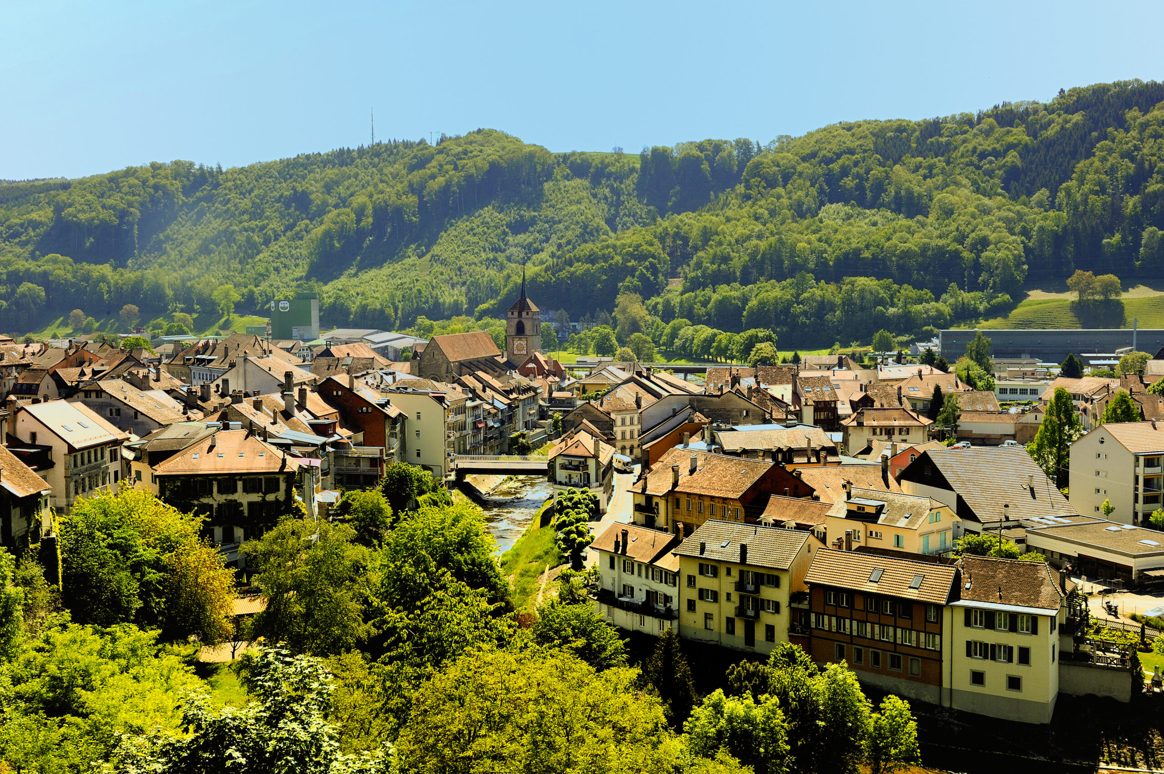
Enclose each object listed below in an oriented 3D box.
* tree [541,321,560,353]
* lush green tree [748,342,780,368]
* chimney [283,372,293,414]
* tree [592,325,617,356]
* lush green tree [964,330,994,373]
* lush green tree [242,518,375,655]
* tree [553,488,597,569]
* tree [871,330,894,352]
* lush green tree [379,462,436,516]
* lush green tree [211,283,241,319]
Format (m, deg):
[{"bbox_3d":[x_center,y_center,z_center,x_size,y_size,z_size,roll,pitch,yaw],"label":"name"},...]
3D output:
[{"bbox_3d":[-13.510,-20.080,545.000,9.130,12.620,9.130,-1,5,0],"label":"tree"},{"bbox_3d":[69.750,-9.790,520.560,11.950,14.940,11.950,0,4,8],"label":"lush green tree"},{"bbox_3d":[-44.210,1.010,205.240,1.450,6.570,1.200,0,4,10],"label":"chimney"},{"bbox_3d":[8.710,-17.420,520.000,10.110,12.010,10.110,-1,5,0],"label":"tree"},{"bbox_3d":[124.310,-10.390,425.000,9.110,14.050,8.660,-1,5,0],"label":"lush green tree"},{"bbox_3d":[-28.390,20.870,141.000,13.380,13.620,12.710,-1,5,0],"label":"lush green tree"},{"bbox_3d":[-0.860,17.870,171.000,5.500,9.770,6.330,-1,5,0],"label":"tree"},{"bbox_3d":[144.230,-20.070,650.570,10.670,15.200,10.670,1,4,12],"label":"tree"},{"bbox_3d":[-28.220,16.480,219.340,8.920,9.070,8.920,-1,4,-7],"label":"lush green tree"},{"bbox_3d":[-240.960,-58.300,920.920,19.940,24.580,19.940,-2,4,-15],"label":"lush green tree"}]

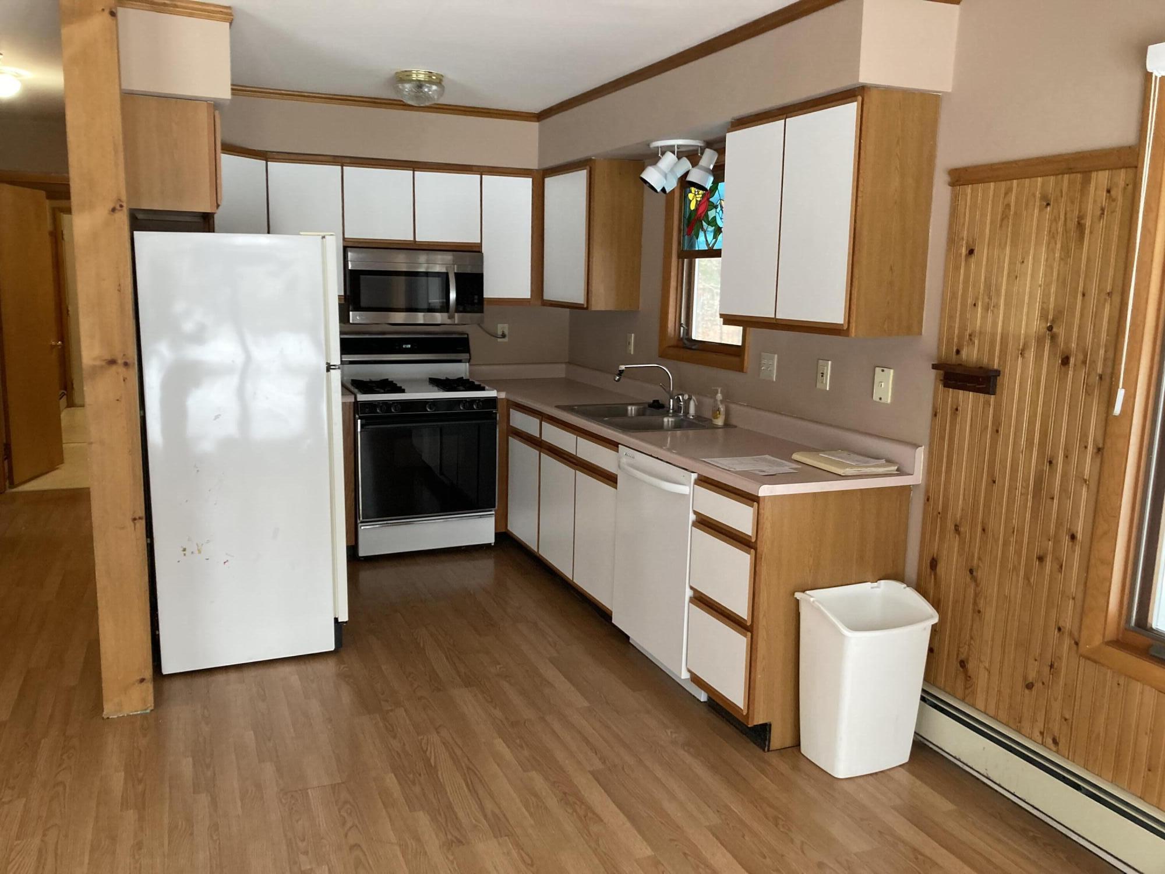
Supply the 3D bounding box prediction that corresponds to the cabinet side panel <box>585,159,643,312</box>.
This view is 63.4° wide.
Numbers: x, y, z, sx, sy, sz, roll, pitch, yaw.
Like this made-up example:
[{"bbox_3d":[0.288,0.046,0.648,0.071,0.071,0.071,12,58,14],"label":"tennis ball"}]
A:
[{"bbox_3d":[0.172,-1.044,4.904,0.303,0.769,0.022,-3,10,-22],"label":"cabinet side panel"}]

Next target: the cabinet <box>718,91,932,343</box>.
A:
[{"bbox_3d":[0.840,-0.767,3.355,0.319,0.765,0.764,-3,10,-23],"label":"cabinet"}]

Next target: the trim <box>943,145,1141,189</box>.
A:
[{"bbox_3d":[1.287,-0.760,2.672,0.027,0.051,0.637,-3,10,-23],"label":"trim"}]

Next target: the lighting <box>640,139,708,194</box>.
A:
[{"bbox_3d":[0.409,-1.197,4.202,0.300,0.215,0.270,-3,11,-23],"label":"lighting"}]

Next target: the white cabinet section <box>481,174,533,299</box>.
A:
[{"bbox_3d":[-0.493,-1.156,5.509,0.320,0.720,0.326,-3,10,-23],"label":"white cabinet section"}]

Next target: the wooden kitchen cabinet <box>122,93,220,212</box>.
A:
[{"bbox_3d":[-1.637,-1.079,3.767,0.325,0.388,0.845,-3,10,-23],"label":"wooden kitchen cabinet"}]

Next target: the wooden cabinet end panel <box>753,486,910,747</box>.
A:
[{"bbox_3d":[0.824,0.595,3.132,0.607,0.870,0.022,-3,10,-22],"label":"wooden cabinet end panel"}]

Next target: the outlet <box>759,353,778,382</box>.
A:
[{"bbox_3d":[0.773,-0.294,3.957,0.015,0.115,0.118,-3,11,-23],"label":"outlet"}]

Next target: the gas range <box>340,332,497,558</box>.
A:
[{"bbox_3d":[-0.940,0.034,5.339,0.756,1.190,0.648,-3,10,-22],"label":"gas range"}]

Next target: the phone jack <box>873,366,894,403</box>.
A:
[{"bbox_3d":[1.045,-0.181,3.284,0.011,0.116,0.074,-3,10,-22],"label":"phone jack"}]

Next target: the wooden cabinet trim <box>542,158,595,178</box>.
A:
[{"bbox_3d":[-0.099,-1.451,5.116,0.030,0.046,0.706,-3,10,-23],"label":"wooden cabinet trim"}]

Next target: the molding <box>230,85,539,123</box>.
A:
[{"bbox_3d":[-0.999,-1.743,4.936,1.662,0.043,0.040,-3,10,-23],"label":"molding"}]

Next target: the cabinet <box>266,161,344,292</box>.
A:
[{"bbox_3d":[-1.498,-1.104,5.072,0.380,0.710,0.320,-3,11,-23],"label":"cabinet"}]

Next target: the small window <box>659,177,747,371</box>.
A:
[{"bbox_3d":[0.596,-0.801,4.385,0.080,0.922,0.802,-3,10,-23],"label":"small window"}]

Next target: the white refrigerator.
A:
[{"bbox_3d":[-1.429,0.016,3.973,0.725,1.680,0.750,-3,11,-23],"label":"white refrigerator"}]

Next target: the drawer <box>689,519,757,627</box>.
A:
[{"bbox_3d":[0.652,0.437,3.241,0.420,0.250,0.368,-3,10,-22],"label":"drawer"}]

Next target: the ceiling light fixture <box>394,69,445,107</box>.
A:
[{"bbox_3d":[-0.748,-1.587,4.332,0.250,0.131,0.250,-3,10,-23],"label":"ceiling light fixture"}]

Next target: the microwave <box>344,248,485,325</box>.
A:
[{"bbox_3d":[-0.970,-0.846,5.323,0.753,0.395,0.415,-3,10,-22],"label":"microwave"}]

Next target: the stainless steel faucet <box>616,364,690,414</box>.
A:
[{"bbox_3d":[0.300,-0.212,4.300,0.317,0.236,0.135,-3,10,-22],"label":"stainless steel faucet"}]

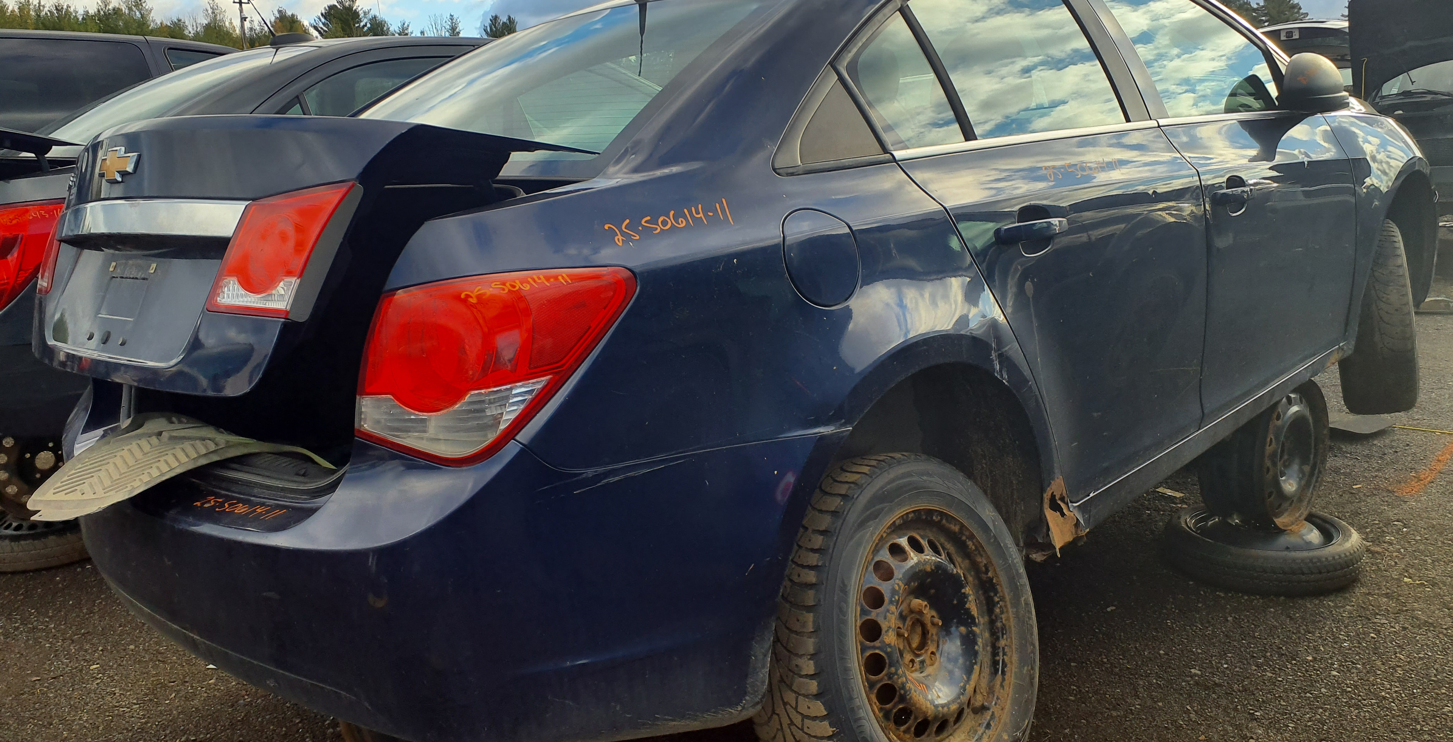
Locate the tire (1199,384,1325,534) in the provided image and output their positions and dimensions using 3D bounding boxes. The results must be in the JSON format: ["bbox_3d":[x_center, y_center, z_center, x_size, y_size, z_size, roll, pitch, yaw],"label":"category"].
[{"bbox_3d":[1.689,0.249,3.361,0.467,0.467,0.205,-17,16,-41],"label":"tire"}]

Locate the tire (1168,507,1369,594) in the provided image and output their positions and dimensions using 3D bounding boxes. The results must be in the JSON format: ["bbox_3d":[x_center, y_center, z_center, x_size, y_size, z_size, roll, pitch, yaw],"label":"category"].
[{"bbox_3d":[1.718,0.557,3.433,0.567,0.122,0.567,-16,15,-41],"label":"tire"}]

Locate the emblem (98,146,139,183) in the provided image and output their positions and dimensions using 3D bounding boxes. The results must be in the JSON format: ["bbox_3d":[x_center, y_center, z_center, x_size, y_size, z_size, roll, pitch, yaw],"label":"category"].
[{"bbox_3d":[-0.915,-0.310,1.609,0.020,0.055,0.155,5,1,-45],"label":"emblem"}]

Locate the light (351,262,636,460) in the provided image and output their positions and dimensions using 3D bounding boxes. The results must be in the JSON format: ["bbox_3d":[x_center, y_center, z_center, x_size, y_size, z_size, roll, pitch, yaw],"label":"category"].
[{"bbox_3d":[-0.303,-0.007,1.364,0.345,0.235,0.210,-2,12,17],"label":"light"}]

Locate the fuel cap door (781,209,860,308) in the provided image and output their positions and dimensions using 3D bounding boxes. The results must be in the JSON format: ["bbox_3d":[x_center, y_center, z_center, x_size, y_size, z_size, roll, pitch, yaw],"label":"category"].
[{"bbox_3d":[0.142,-0.169,1.609,0.157,0.155,0.025,-15,7,-37],"label":"fuel cap door"}]

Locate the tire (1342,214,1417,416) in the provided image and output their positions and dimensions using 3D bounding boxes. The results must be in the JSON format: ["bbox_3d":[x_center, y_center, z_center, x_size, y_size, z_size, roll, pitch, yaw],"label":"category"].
[{"bbox_3d":[2.178,-0.181,3.610,0.215,0.650,0.650,-7,10,30],"label":"tire"}]

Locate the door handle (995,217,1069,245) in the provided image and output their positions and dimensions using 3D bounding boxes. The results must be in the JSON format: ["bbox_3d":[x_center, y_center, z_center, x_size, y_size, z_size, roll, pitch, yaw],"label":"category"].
[{"bbox_3d":[0.563,-0.258,1.970,0.207,0.037,0.050,-17,16,-41],"label":"door handle"}]

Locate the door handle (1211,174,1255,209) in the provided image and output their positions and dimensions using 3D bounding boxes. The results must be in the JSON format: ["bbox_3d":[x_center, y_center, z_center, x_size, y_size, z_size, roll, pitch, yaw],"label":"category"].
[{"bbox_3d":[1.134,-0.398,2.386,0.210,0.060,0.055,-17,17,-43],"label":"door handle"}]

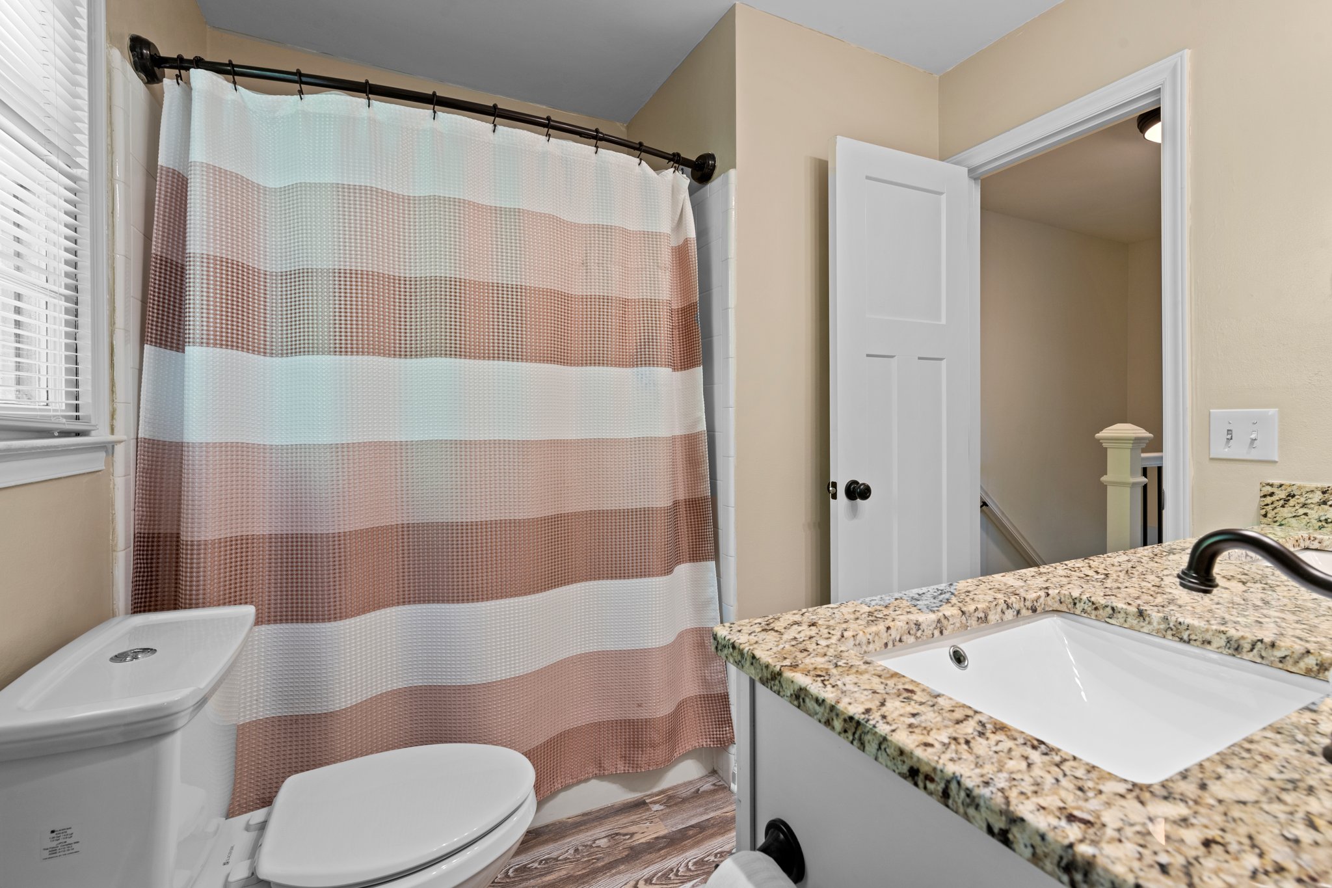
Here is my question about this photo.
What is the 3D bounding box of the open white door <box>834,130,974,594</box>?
[{"bbox_3d":[0.805,0.057,1.905,0.580,2.060,0.038,-1,1,-22],"label":"open white door"}]

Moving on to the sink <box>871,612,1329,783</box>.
[{"bbox_3d":[0.504,0.361,0.685,0.475,0.160,0.345,-1,2,-26],"label":"sink"}]

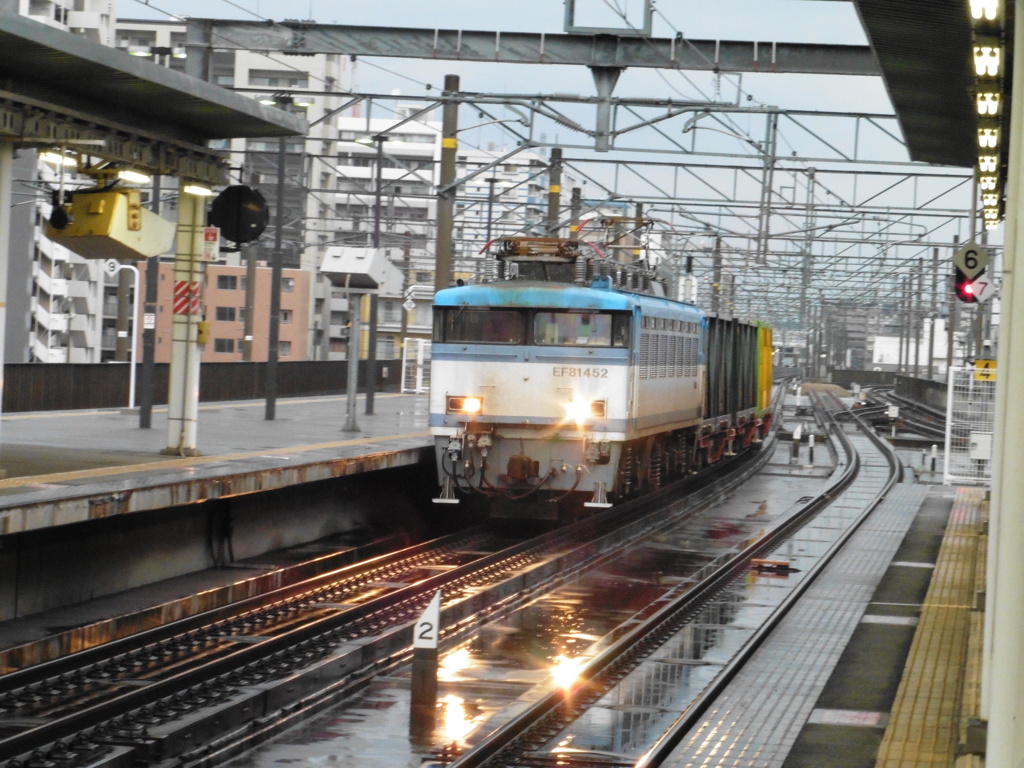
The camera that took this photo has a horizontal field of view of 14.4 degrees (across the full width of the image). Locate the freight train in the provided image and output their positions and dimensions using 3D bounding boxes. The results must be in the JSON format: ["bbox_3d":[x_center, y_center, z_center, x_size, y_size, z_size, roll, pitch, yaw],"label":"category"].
[{"bbox_3d":[1.208,-0.056,66.542,2.900,4.250,18.600,2,0,6],"label":"freight train"}]

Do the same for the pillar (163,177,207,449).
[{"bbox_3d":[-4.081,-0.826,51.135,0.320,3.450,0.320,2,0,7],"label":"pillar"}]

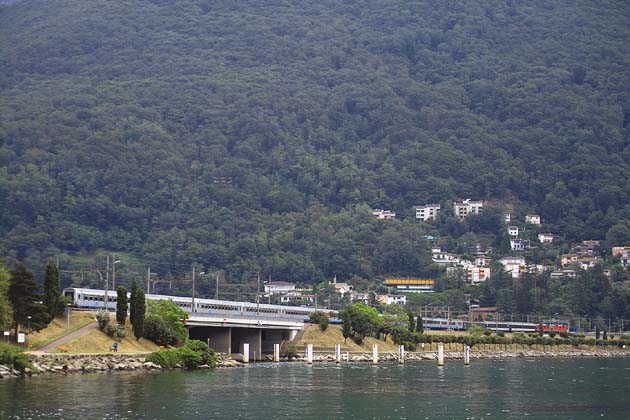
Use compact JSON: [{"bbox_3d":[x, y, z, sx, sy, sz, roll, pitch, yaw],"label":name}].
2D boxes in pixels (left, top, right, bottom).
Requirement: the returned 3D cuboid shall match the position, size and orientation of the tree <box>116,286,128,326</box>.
[{"bbox_3d":[-33.130,16.610,256.000,1.980,6.880,1.980,1,-5,-7],"label":"tree"}]

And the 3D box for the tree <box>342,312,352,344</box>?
[{"bbox_3d":[8.040,29.320,368.000,2.230,7.920,2.230,0,-5,1],"label":"tree"}]

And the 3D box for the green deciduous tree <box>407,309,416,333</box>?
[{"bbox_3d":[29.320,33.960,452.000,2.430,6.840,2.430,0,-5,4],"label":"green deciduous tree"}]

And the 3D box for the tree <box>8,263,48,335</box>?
[{"bbox_3d":[-42.760,13.360,222.000,5.820,11.040,5.530,2,-5,-11],"label":"tree"}]

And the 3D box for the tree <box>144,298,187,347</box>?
[{"bbox_3d":[-26.330,19.820,262.000,8.010,8.460,7.610,1,-5,-6],"label":"tree"}]

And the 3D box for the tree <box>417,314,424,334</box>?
[{"bbox_3d":[32.270,35.060,455.000,2.140,6.180,2.140,0,-5,4],"label":"tree"}]

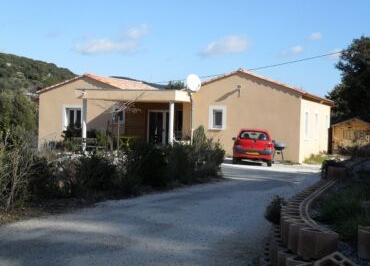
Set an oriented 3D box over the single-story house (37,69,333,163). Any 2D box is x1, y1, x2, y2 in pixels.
[{"bbox_3d":[0.513,-0.982,38.411,14.362,4.400,11.300,1,1,19],"label":"single-story house"}]

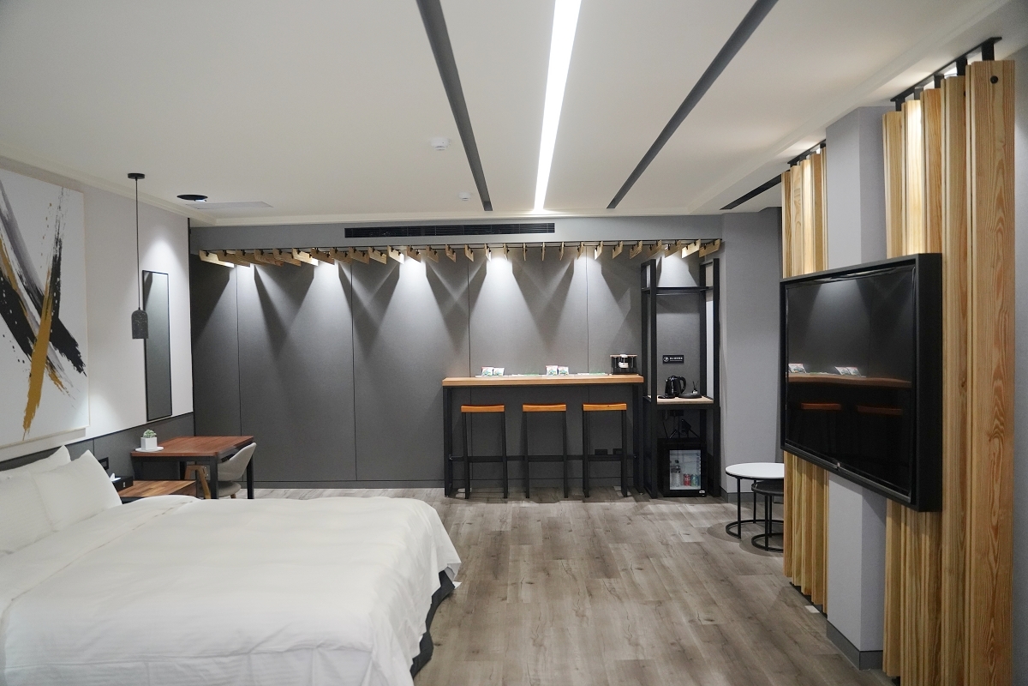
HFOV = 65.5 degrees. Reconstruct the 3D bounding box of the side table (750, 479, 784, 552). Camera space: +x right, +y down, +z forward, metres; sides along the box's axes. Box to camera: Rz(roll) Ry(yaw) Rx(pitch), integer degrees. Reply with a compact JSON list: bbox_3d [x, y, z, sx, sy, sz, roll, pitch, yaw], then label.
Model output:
[{"bbox_3d":[1.904,1.182,5.487,0.532,0.395,0.532,-1,1,1],"label":"side table"}]

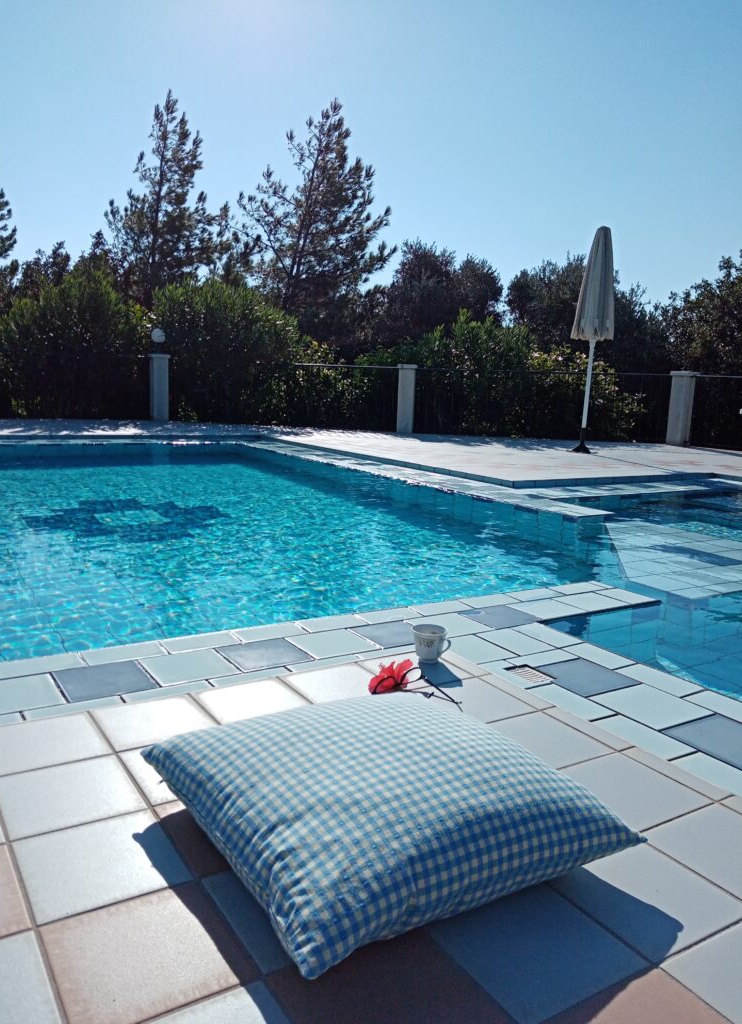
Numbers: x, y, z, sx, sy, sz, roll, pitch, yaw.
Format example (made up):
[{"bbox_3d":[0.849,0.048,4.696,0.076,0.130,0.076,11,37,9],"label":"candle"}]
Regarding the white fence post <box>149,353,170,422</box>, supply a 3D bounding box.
[{"bbox_3d":[-3.161,-1.849,11.515,0.280,0.970,0.280,-2,10,-23],"label":"white fence post"}]

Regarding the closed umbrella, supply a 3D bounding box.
[{"bbox_3d":[2.507,-1.927,8.738,0.500,2.480,0.500,2,9,0],"label":"closed umbrella"}]

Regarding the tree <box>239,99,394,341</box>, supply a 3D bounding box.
[{"bbox_3d":[-1.256,-5.005,15.845,3.200,6.550,3.200,2,9,-4],"label":"tree"}]

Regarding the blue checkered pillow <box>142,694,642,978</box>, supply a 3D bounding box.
[{"bbox_3d":[0.006,0.392,1.119,0.530,0.150,0.540,-4,11,-32],"label":"blue checkered pillow"}]

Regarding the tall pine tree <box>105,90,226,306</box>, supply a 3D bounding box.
[{"bbox_3d":[-4.399,-5.297,16.271,2.600,6.740,2.600,0,10,-15],"label":"tall pine tree"}]

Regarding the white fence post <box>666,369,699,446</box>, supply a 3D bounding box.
[{"bbox_3d":[4.434,-1.467,10.995,0.280,0.990,0.280,11,12,42],"label":"white fence post"}]

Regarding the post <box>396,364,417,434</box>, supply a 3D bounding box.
[{"bbox_3d":[0.516,-1.611,11.002,0.280,0.960,0.280,2,9,-3],"label":"post"}]

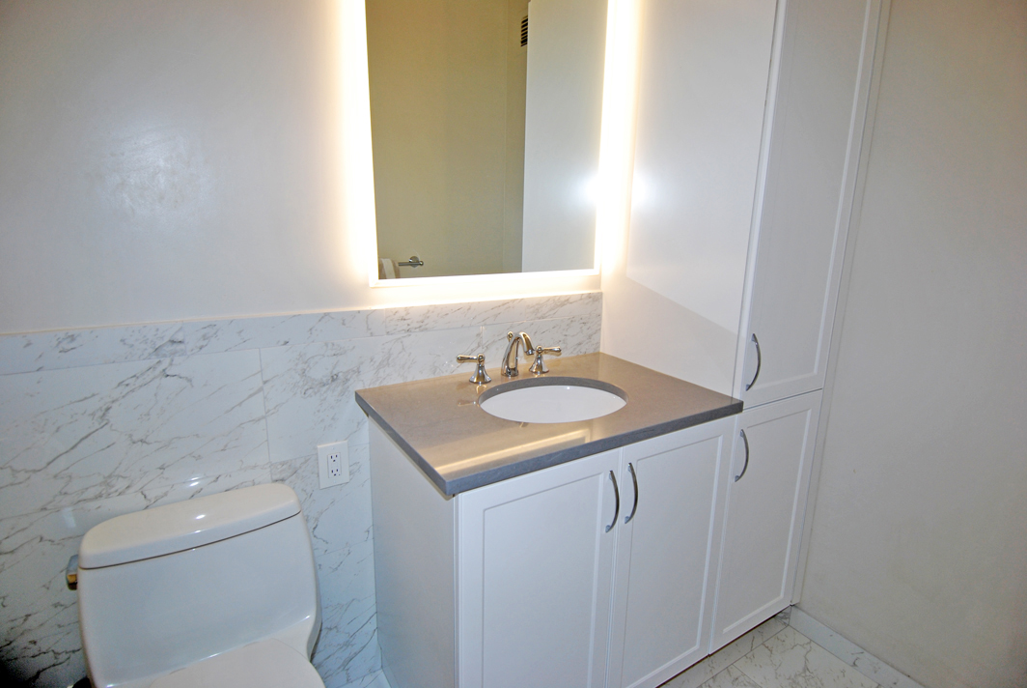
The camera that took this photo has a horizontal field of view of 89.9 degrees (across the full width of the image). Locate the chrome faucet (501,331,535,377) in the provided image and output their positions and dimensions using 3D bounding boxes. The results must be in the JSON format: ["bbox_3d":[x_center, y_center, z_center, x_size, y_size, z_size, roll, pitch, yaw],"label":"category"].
[{"bbox_3d":[0.016,0.033,1.505,0.052,0.143,0.148,-7,15,-31],"label":"chrome faucet"}]

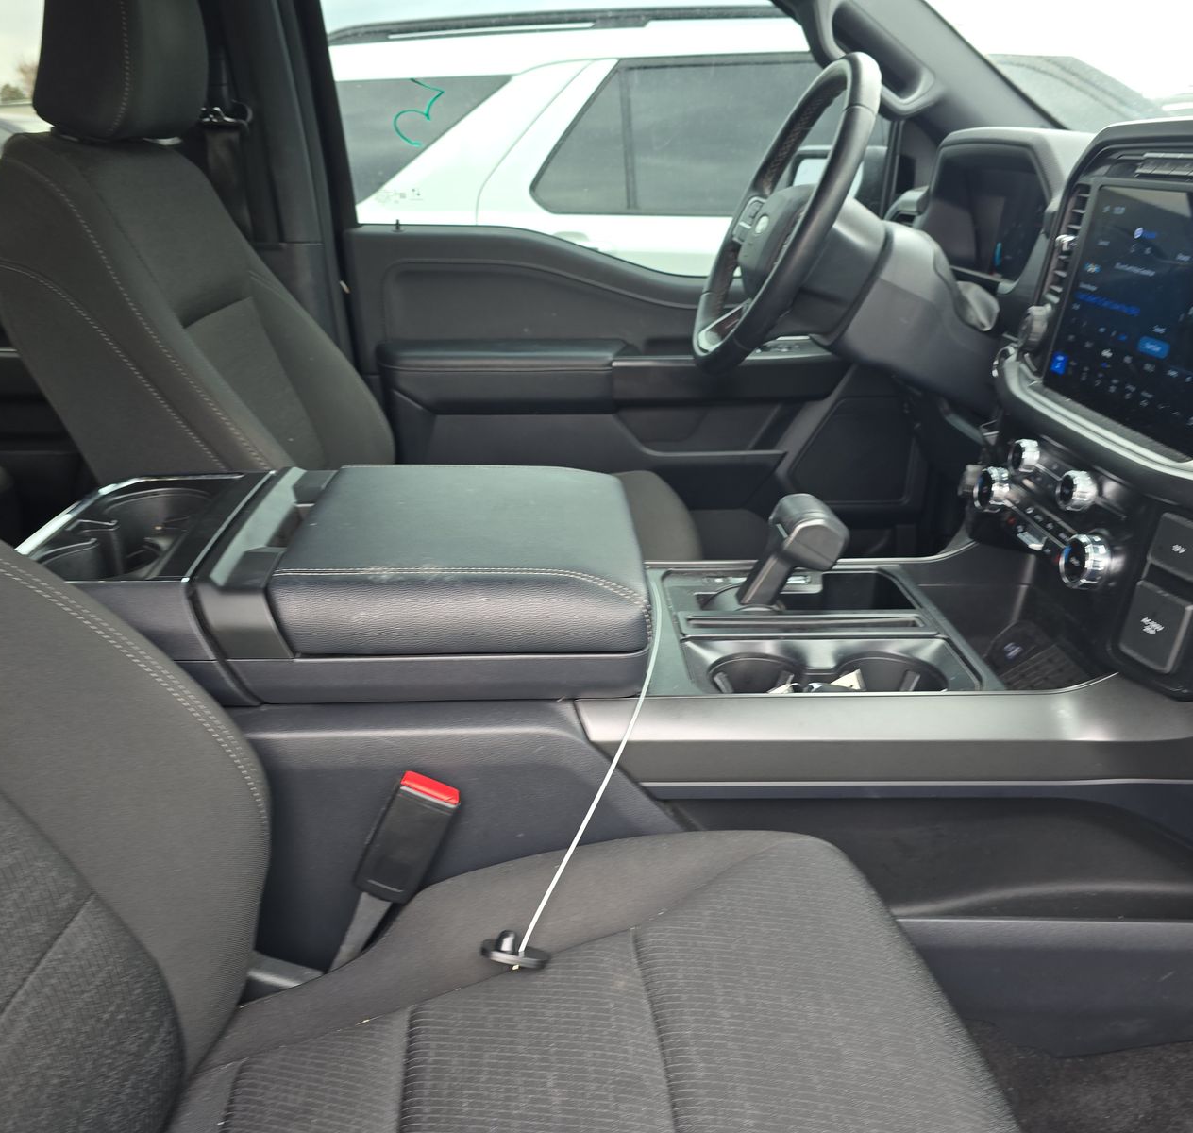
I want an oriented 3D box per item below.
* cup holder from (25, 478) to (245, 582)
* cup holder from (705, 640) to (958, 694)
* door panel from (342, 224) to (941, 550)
[{"bbox_3d":[-0.389,-0.005,0.869,0.150,0.080,0.250,0,23,-2],"label":"cup holder"},{"bbox_3d":[0.196,0.119,0.862,0.205,0.075,0.105,0,23,-2],"label":"cup holder"},{"bbox_3d":[0.103,-0.263,1.683,0.970,0.600,0.140,0,23,-2],"label":"door panel"}]

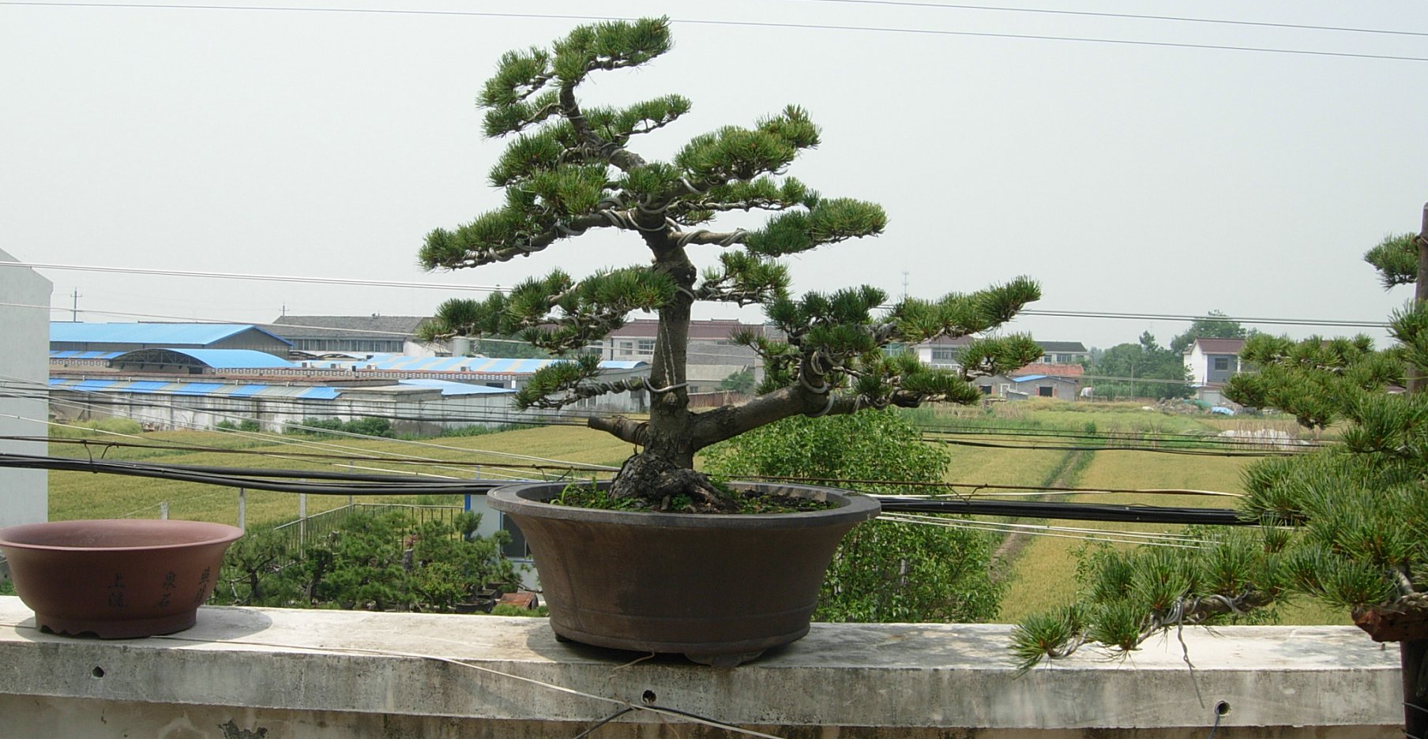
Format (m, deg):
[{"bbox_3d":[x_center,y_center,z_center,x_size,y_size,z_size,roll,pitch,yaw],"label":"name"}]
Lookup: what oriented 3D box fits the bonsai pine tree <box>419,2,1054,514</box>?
[{"bbox_3d":[0.026,-0.178,2.470,1.030,0.820,0.660,0,0,0],"label":"bonsai pine tree"}]

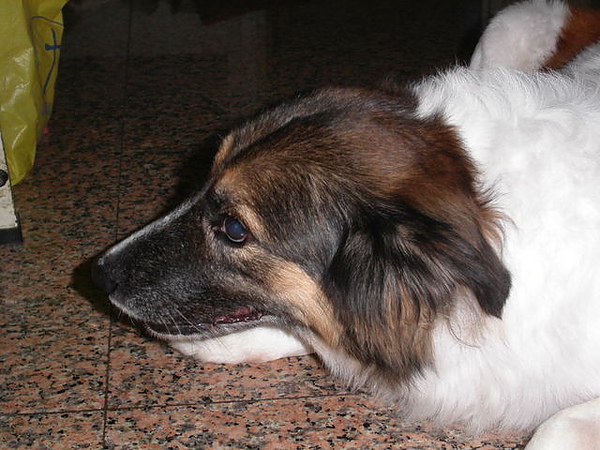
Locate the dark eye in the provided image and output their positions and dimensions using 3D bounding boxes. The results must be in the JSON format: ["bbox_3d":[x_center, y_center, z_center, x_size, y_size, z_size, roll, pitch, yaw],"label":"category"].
[{"bbox_3d":[-0.052,0.004,0.845,0.019,0.019,0.012,10,11,25],"label":"dark eye"}]

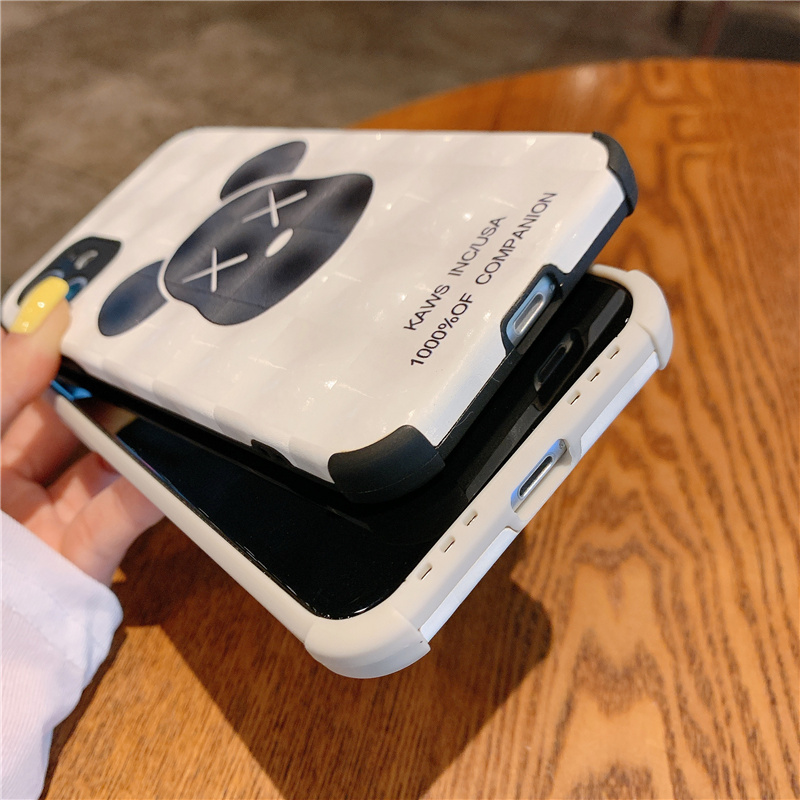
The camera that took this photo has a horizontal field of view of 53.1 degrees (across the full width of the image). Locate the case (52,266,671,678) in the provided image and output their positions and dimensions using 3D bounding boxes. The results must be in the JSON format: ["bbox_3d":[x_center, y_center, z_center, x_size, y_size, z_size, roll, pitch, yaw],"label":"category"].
[{"bbox_3d":[-0.027,-0.011,0.175,0.081,0.012,0.157,-46,41,-17],"label":"case"}]

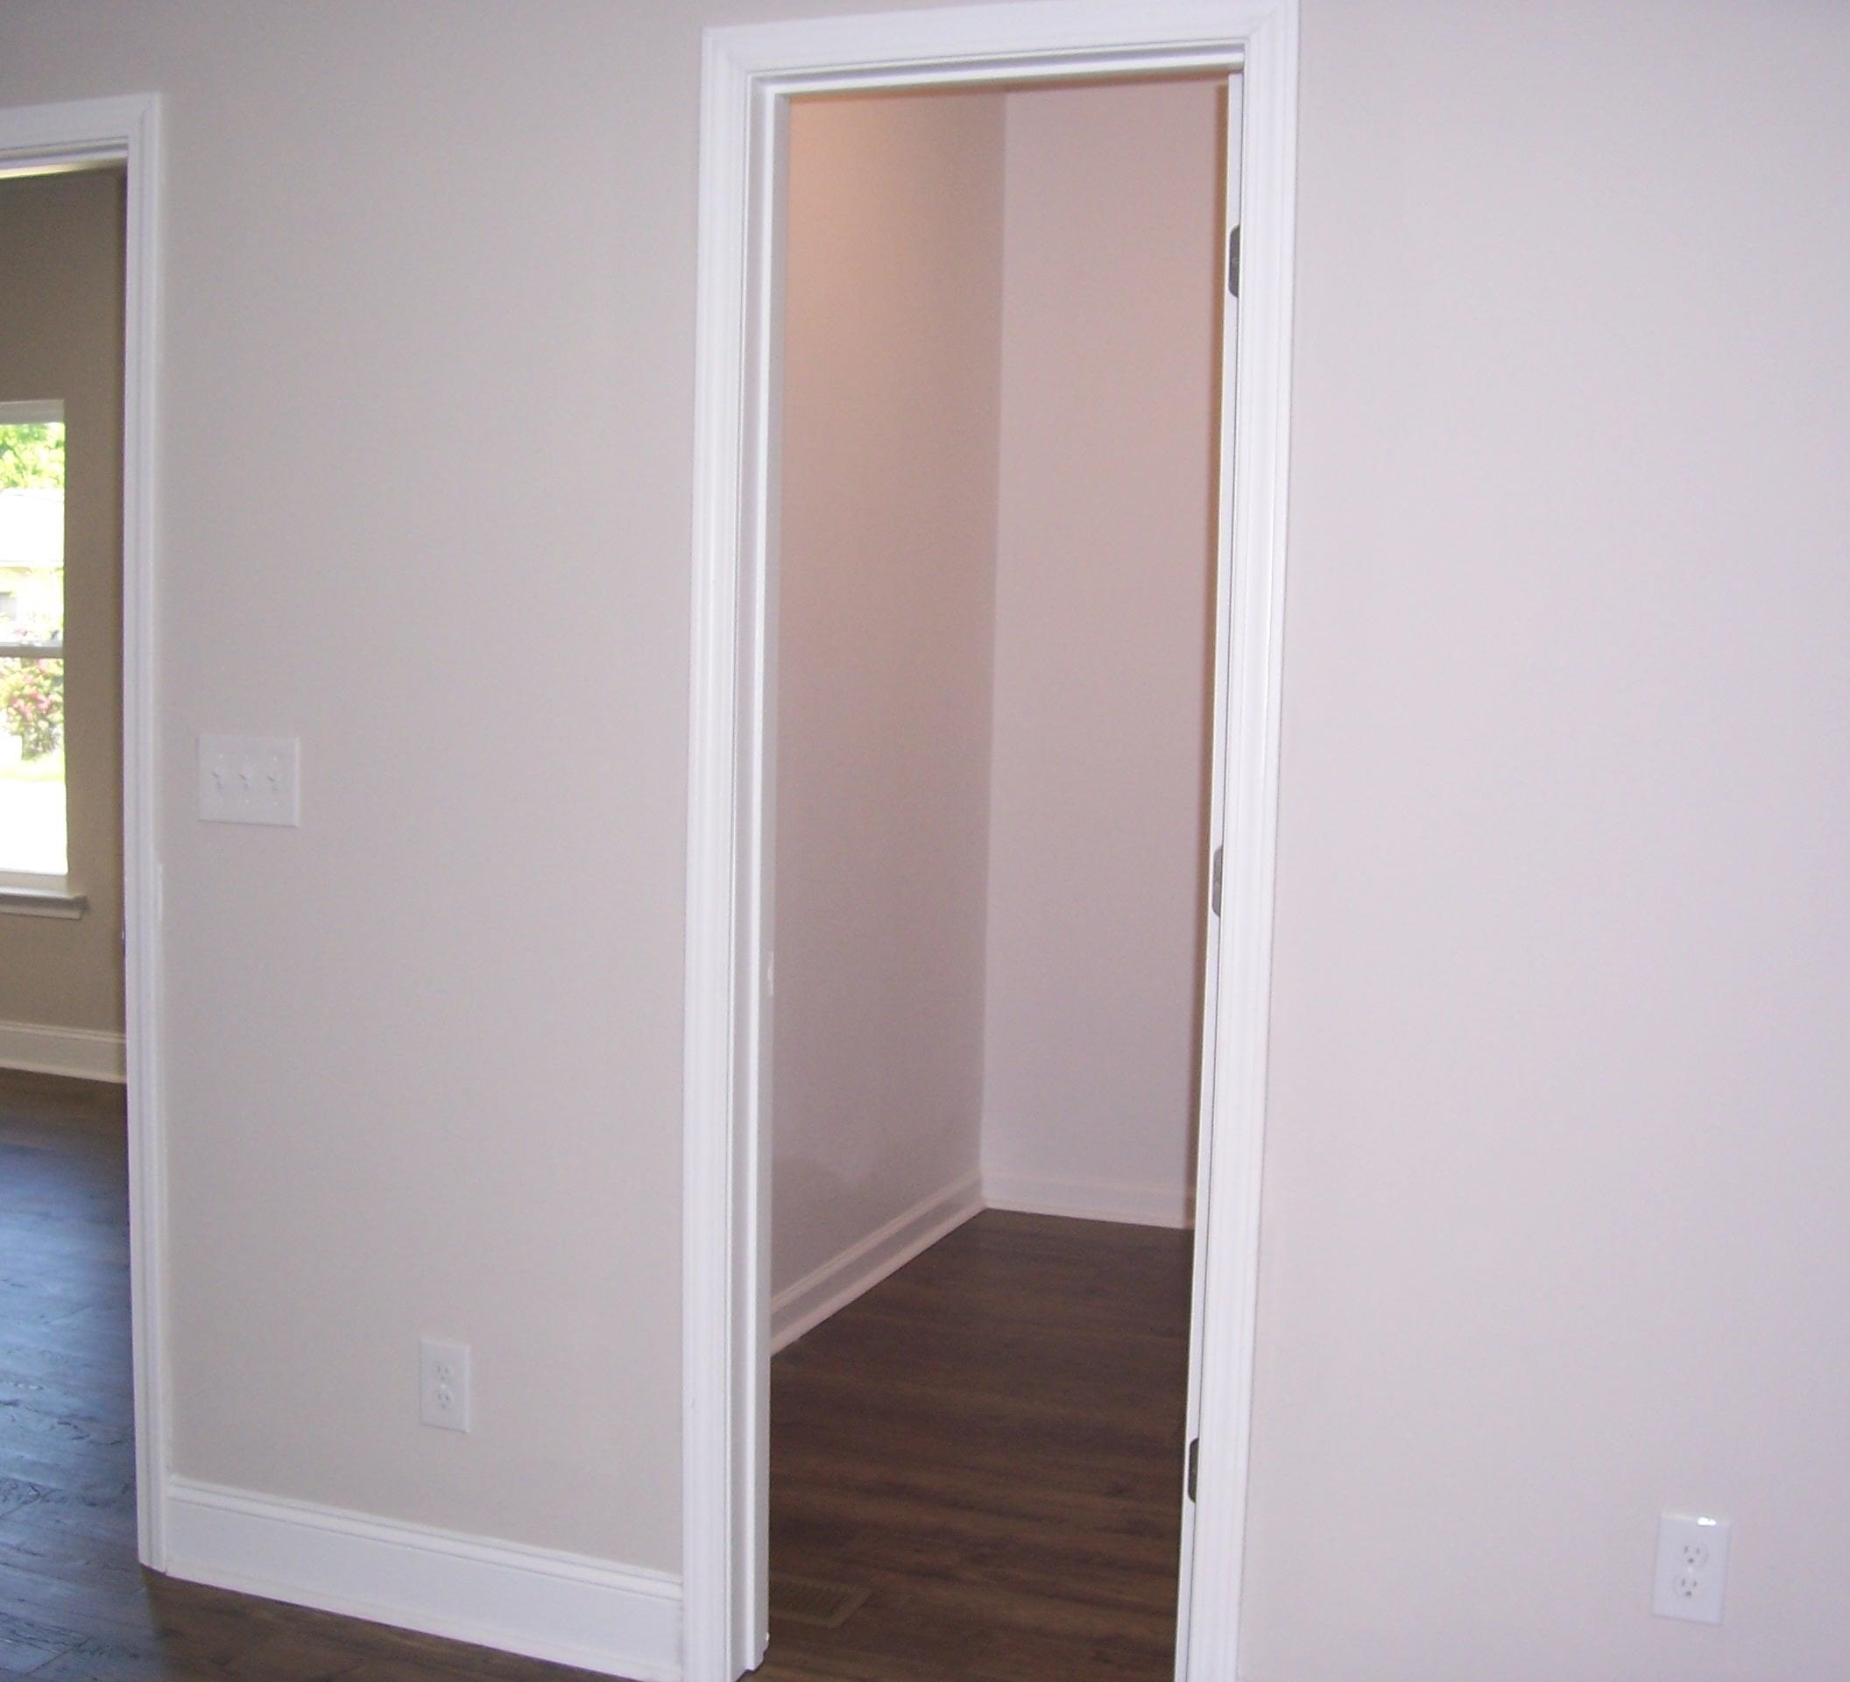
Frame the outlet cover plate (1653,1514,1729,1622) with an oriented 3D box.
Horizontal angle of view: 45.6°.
[{"bbox_3d":[0.844,0.805,2.426,0.077,0.122,0.010,3,5,21],"label":"outlet cover plate"}]

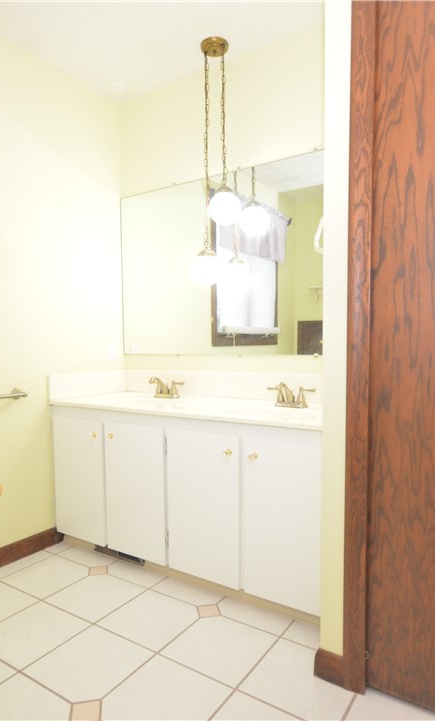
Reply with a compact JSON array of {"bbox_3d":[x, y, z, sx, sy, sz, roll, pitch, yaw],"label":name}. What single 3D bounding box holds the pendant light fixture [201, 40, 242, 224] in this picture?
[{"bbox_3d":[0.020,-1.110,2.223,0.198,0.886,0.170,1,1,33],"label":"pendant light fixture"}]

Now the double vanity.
[{"bbox_3d":[-0.079,0.585,2.180,1.505,0.697,0.528,1,1,33],"label":"double vanity"}]

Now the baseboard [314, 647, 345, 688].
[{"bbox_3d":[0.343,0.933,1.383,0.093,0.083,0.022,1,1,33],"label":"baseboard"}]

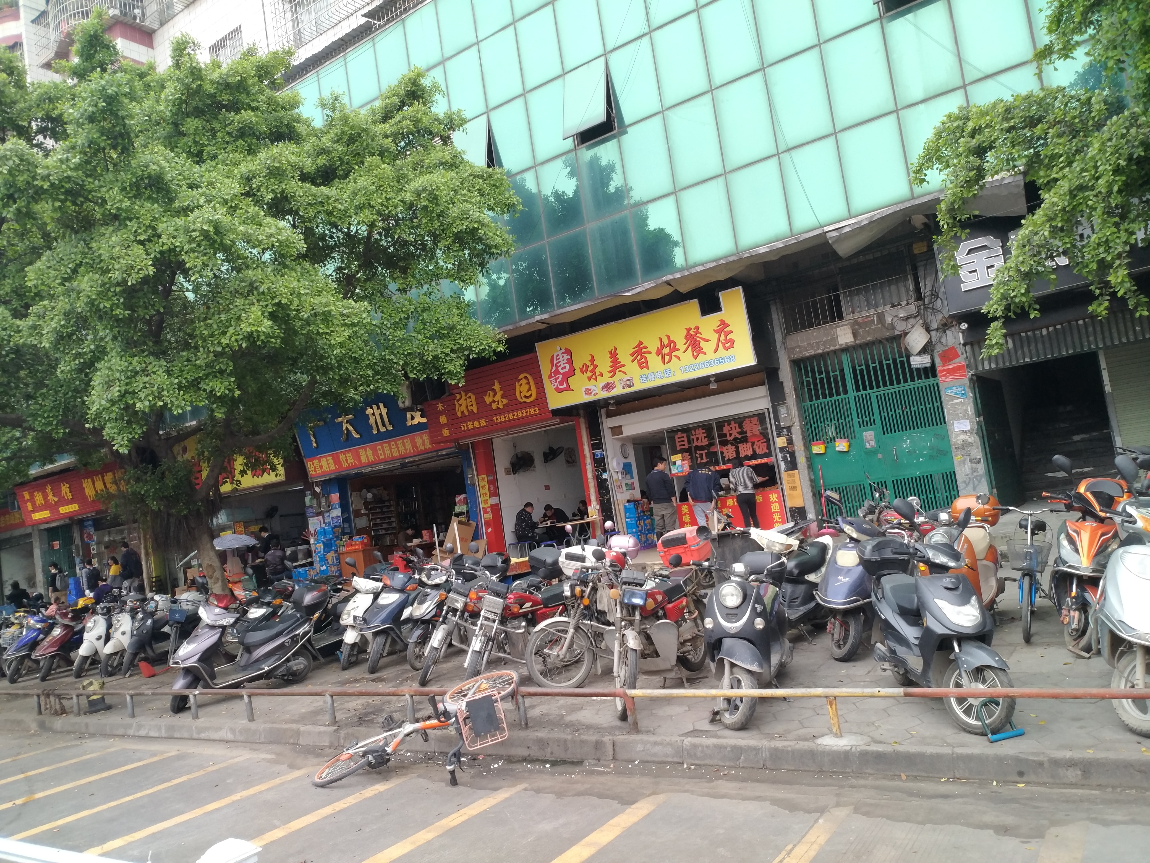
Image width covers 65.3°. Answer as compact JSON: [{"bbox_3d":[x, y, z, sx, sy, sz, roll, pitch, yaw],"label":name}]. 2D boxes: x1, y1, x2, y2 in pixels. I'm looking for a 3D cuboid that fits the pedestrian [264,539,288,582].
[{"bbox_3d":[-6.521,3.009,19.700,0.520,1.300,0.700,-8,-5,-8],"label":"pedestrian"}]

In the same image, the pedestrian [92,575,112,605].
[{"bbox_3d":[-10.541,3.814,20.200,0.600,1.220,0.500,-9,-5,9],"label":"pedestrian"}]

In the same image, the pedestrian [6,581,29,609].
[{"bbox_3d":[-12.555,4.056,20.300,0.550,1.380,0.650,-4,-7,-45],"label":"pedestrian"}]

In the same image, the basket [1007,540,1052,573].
[{"bbox_3d":[3.352,0.922,6.620,0.320,0.200,0.240,0,-6,28],"label":"basket"}]

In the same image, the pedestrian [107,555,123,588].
[{"bbox_3d":[-11.816,4.032,23.200,0.360,1.580,0.460,-9,-5,7],"label":"pedestrian"}]

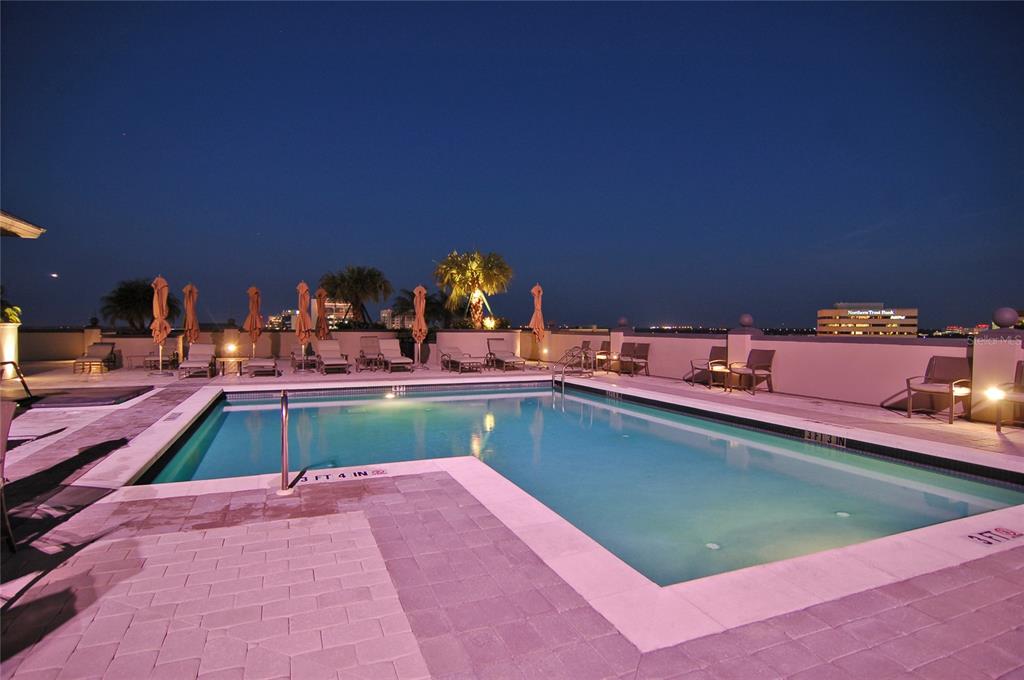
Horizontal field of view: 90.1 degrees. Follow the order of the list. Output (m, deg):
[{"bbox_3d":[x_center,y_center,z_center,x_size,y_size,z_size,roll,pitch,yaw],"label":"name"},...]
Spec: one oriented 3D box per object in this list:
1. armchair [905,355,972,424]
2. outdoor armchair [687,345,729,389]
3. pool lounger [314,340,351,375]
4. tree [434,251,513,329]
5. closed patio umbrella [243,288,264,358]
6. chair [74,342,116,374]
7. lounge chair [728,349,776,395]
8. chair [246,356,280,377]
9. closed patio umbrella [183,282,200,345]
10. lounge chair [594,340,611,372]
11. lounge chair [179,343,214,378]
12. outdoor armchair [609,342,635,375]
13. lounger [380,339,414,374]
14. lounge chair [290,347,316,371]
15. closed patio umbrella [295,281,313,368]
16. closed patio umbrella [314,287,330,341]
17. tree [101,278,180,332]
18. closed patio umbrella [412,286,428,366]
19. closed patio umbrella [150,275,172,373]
[{"bbox_3d":[6.005,0.676,7.139,0.643,0.882,0.542,0,1,-20],"label":"armchair"},{"bbox_3d":[4.309,0.579,10.997,0.706,0.869,0.554,0,2,-23],"label":"outdoor armchair"},{"bbox_3d":[-4.966,0.451,14.175,0.700,0.870,1.700,0,1,-28],"label":"pool lounger"},{"bbox_3d":[-1.581,-2.013,21.000,3.150,3.300,3.150,0,1,0],"label":"tree"},{"bbox_3d":[-8.123,-0.451,16.094,0.560,2.540,0.560,0,1,-22],"label":"closed patio umbrella"},{"bbox_3d":[-11.122,0.470,13.700,0.630,0.794,1.550,0,2,-23],"label":"chair"},{"bbox_3d":[4.752,0.611,10.063,0.706,0.857,0.554,-1,2,-31],"label":"lounge chair"},{"bbox_3d":[-6.491,0.680,13.388,0.680,0.420,1.900,0,1,-25],"label":"chair"},{"bbox_3d":[-9.841,-0.456,15.694,0.500,2.540,0.500,0,1,-22],"label":"closed patio umbrella"},{"bbox_3d":[2.688,0.482,15.544,0.630,0.870,0.570,0,1,-24],"label":"lounge chair"},{"bbox_3d":[-7.777,0.482,12.800,0.660,0.810,1.480,0,1,-23],"label":"lounge chair"},{"bbox_3d":[3.036,0.518,14.001,0.630,0.870,0.570,0,1,-24],"label":"outdoor armchair"},{"bbox_3d":[-3.341,0.450,14.787,0.680,0.870,1.700,0,1,-26],"label":"lounger"},{"bbox_3d":[-6.399,0.481,15.698,0.680,0.720,1.750,0,1,-28],"label":"lounge chair"},{"bbox_3d":[-5.900,-0.403,14.465,0.479,2.558,0.479,0,2,-23],"label":"closed patio umbrella"},{"bbox_3d":[-6.391,-0.461,17.194,0.480,2.540,0.480,0,1,-22],"label":"closed patio umbrella"},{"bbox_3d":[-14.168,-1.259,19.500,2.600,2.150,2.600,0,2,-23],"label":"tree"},{"bbox_3d":[-2.791,-0.398,15.595,0.500,2.540,0.500,0,1,-22],"label":"closed patio umbrella"},{"bbox_3d":[-9.212,-0.413,13.395,0.504,2.596,0.504,0,2,-23],"label":"closed patio umbrella"}]

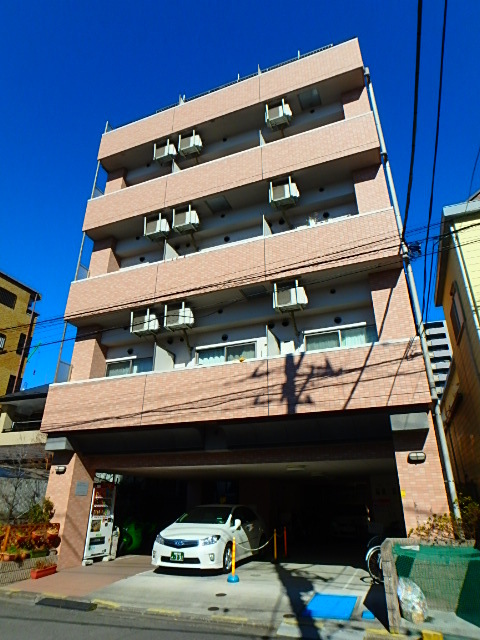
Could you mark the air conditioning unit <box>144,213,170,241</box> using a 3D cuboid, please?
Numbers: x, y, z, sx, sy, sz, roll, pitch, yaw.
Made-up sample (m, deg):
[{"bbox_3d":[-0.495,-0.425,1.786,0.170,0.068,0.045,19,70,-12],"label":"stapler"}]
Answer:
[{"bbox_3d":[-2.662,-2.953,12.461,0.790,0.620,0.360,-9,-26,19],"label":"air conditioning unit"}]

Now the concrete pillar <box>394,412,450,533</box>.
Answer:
[{"bbox_3d":[3.617,3.472,7.627,0.794,3.150,0.830,-9,-26,19],"label":"concrete pillar"}]

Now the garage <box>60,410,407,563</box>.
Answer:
[{"bbox_3d":[0.740,5.554,11.906,8.217,2.954,7.854,-9,-26,19],"label":"garage"}]

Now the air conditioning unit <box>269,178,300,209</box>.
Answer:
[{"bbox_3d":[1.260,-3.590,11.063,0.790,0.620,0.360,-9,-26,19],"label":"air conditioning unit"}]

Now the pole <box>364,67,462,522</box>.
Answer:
[{"bbox_3d":[3.760,-1.540,8.860,0.145,12.936,0.148,-9,-26,19],"label":"pole"}]

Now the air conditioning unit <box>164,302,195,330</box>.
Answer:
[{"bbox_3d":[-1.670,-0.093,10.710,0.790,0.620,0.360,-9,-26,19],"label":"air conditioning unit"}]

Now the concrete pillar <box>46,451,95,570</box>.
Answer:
[{"bbox_3d":[-4.613,4.942,10.402,0.742,2.788,0.808,-9,-26,19],"label":"concrete pillar"}]

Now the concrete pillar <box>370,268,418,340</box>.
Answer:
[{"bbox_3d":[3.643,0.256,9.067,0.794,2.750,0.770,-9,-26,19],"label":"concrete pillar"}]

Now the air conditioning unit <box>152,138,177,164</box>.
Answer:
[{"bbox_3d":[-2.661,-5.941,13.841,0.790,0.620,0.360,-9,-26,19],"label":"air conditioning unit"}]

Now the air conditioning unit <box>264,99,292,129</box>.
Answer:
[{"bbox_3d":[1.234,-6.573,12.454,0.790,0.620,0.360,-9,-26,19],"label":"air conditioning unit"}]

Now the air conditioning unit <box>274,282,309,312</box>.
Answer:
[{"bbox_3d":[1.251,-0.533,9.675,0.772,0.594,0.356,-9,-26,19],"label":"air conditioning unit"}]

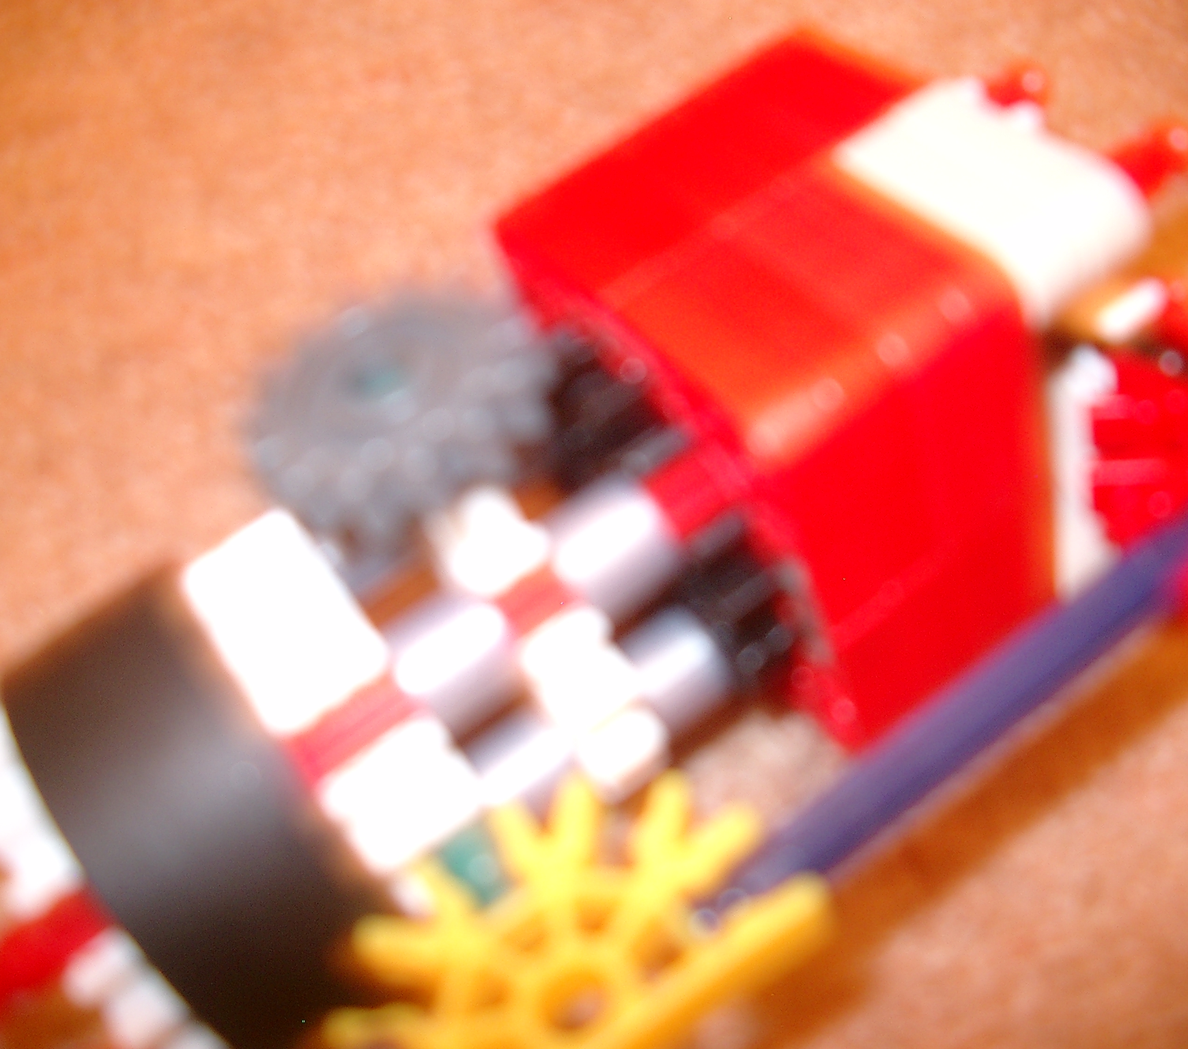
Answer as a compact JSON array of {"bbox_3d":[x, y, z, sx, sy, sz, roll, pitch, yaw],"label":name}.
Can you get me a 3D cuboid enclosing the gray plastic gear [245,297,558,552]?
[{"bbox_3d":[-0.018,-0.010,0.138,0.026,0.009,0.026,-13,42,12],"label":"gray plastic gear"}]

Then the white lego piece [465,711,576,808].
[{"bbox_3d":[-0.006,0.020,0.127,0.010,0.008,0.008,-35,42,-12],"label":"white lego piece"}]

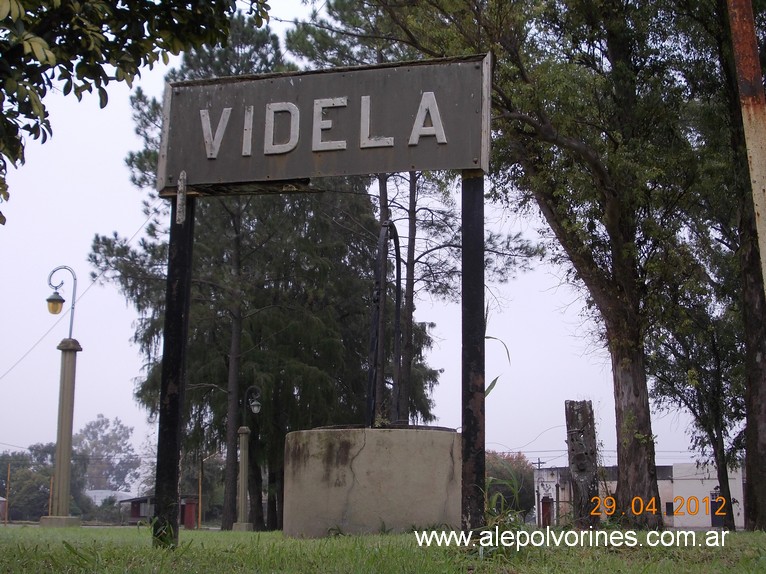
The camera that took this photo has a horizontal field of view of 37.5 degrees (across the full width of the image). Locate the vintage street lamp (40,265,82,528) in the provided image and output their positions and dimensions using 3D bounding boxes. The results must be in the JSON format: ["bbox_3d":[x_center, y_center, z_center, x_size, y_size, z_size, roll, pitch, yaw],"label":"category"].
[{"bbox_3d":[-4.987,1.659,17.645,0.740,4.084,0.620,-1,-11,0],"label":"vintage street lamp"}]

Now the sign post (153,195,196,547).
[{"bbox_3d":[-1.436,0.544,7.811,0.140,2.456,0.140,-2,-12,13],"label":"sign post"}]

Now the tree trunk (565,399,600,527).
[{"bbox_3d":[3.394,3.019,19.209,0.490,2.140,0.480,-2,-11,0],"label":"tree trunk"}]

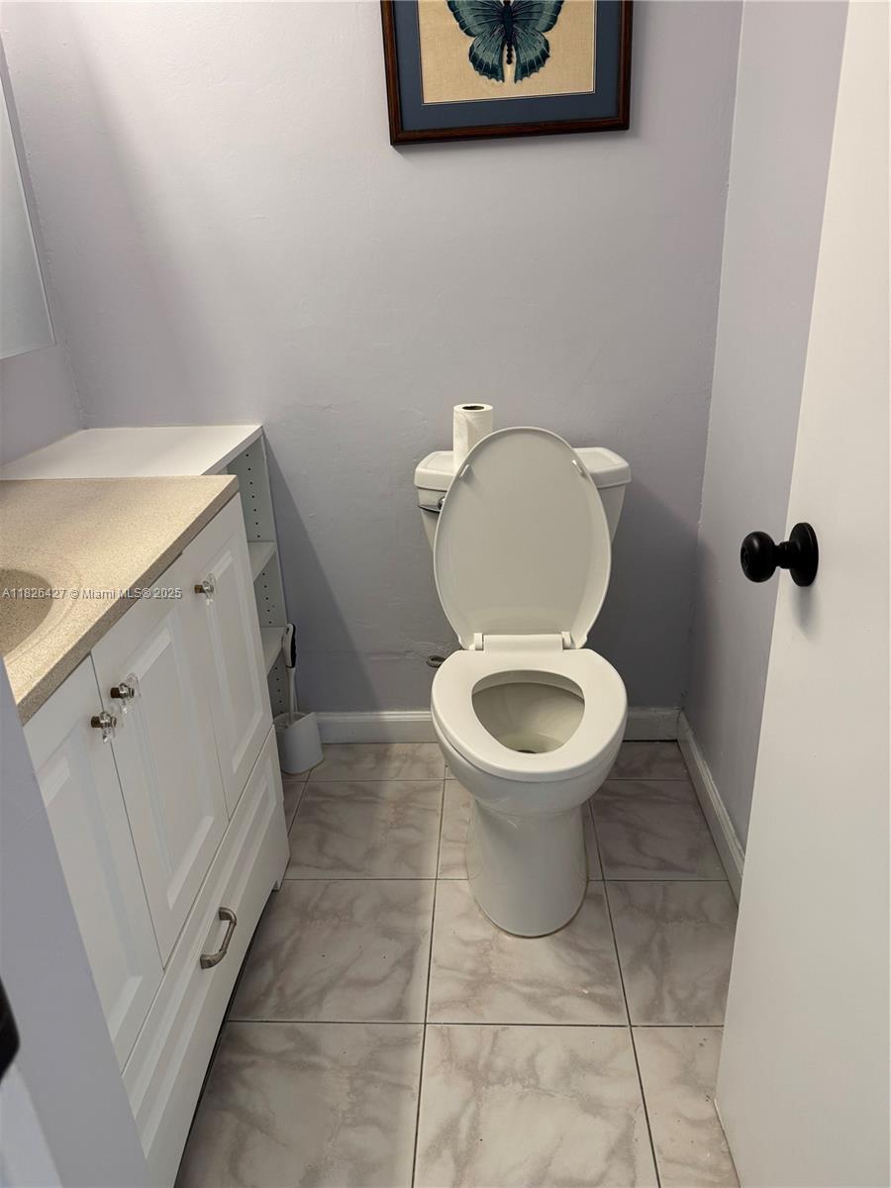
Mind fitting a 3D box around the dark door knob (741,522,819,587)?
[{"bbox_3d":[0.338,-0.040,0.850,0.066,0.062,0.062,-1,23,3],"label":"dark door knob"}]

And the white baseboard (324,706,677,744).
[{"bbox_3d":[0.114,0.345,2.169,0.986,0.098,0.014,-1,23,3],"label":"white baseboard"}]

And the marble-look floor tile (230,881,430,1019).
[{"bbox_3d":[-0.196,0.671,1.571,0.341,0.010,0.341,-1,23,3],"label":"marble-look floor tile"}]

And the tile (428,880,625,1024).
[{"bbox_3d":[0.147,0.665,1.551,0.341,0.010,0.341,-1,23,3],"label":"tile"}]

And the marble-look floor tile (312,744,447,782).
[{"bbox_3d":[-0.168,0.434,2.125,0.341,0.010,0.171,-1,23,3],"label":"marble-look floor tile"}]

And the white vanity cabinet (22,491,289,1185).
[{"bbox_3d":[-0.622,0.379,1.233,0.499,0.822,0.915,-1,23,3],"label":"white vanity cabinet"}]

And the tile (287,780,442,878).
[{"bbox_3d":[-0.180,0.536,1.887,0.341,0.010,0.341,-1,23,3],"label":"tile"}]

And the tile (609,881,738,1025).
[{"bbox_3d":[0.447,0.660,1.534,0.253,0.010,0.341,-1,23,3],"label":"tile"}]

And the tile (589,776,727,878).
[{"bbox_3d":[0.463,0.525,1.850,0.253,0.010,0.341,-1,23,3],"label":"tile"}]

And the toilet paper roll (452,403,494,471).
[{"bbox_3d":[0.058,-0.324,1.718,0.084,0.114,0.084,-2,23,1],"label":"toilet paper roll"}]

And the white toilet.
[{"bbox_3d":[0.163,0.132,1.667,0.446,0.879,0.736,-1,23,3],"label":"white toilet"}]

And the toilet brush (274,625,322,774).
[{"bbox_3d":[-0.382,0.250,2.062,0.125,0.394,0.127,-1,23,3],"label":"toilet brush"}]

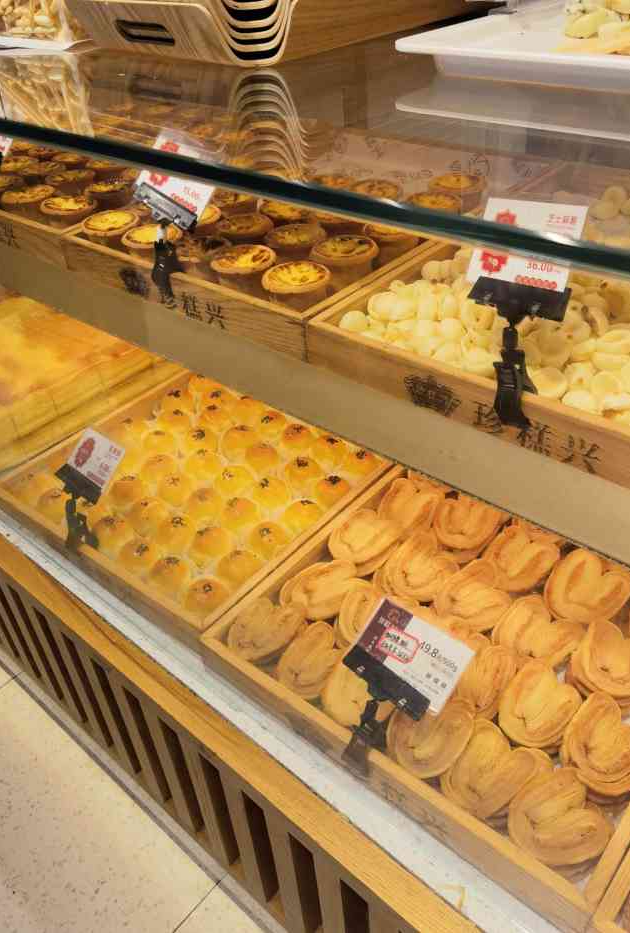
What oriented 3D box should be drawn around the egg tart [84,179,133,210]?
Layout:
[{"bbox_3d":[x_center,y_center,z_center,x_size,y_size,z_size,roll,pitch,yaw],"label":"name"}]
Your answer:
[{"bbox_3d":[-0.288,-0.376,1.030,0.072,0.038,0.072,26,47,33],"label":"egg tart"}]

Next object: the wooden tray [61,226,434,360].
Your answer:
[{"bbox_3d":[0.027,-0.343,0.999,0.406,0.052,0.578,26,47,33],"label":"wooden tray"}]

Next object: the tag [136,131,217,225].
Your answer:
[{"bbox_3d":[-0.143,-0.294,0.757,0.080,0.063,0.012,31,5,12],"label":"tag"}]

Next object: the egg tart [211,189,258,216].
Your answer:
[{"bbox_3d":[-0.112,-0.348,0.976,0.072,0.031,0.072,-3,38,2],"label":"egg tart"}]

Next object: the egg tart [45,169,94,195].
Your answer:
[{"bbox_3d":[-0.359,-0.411,1.081,0.072,0.038,0.072,26,47,33],"label":"egg tart"}]

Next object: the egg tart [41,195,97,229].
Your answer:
[{"bbox_3d":[-0.330,-0.339,0.985,0.072,0.031,0.072,-3,38,2],"label":"egg tart"}]

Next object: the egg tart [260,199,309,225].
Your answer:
[{"bbox_3d":[-0.033,-0.309,0.922,0.072,0.038,0.072,-3,38,2],"label":"egg tart"}]

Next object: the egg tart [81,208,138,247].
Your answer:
[{"bbox_3d":[-0.257,-0.296,0.926,0.072,0.038,0.072,-3,38,2],"label":"egg tart"}]

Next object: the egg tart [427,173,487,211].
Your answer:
[{"bbox_3d":[0.183,-0.346,0.944,0.072,0.031,0.072,-3,38,2],"label":"egg tart"}]

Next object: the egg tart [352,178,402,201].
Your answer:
[{"bbox_3d":[0.080,-0.338,0.944,0.072,0.031,0.072,26,47,33],"label":"egg tart"}]

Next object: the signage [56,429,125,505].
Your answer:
[{"bbox_3d":[-0.244,-0.001,0.797,0.079,0.012,0.065,26,89,38],"label":"signage"}]

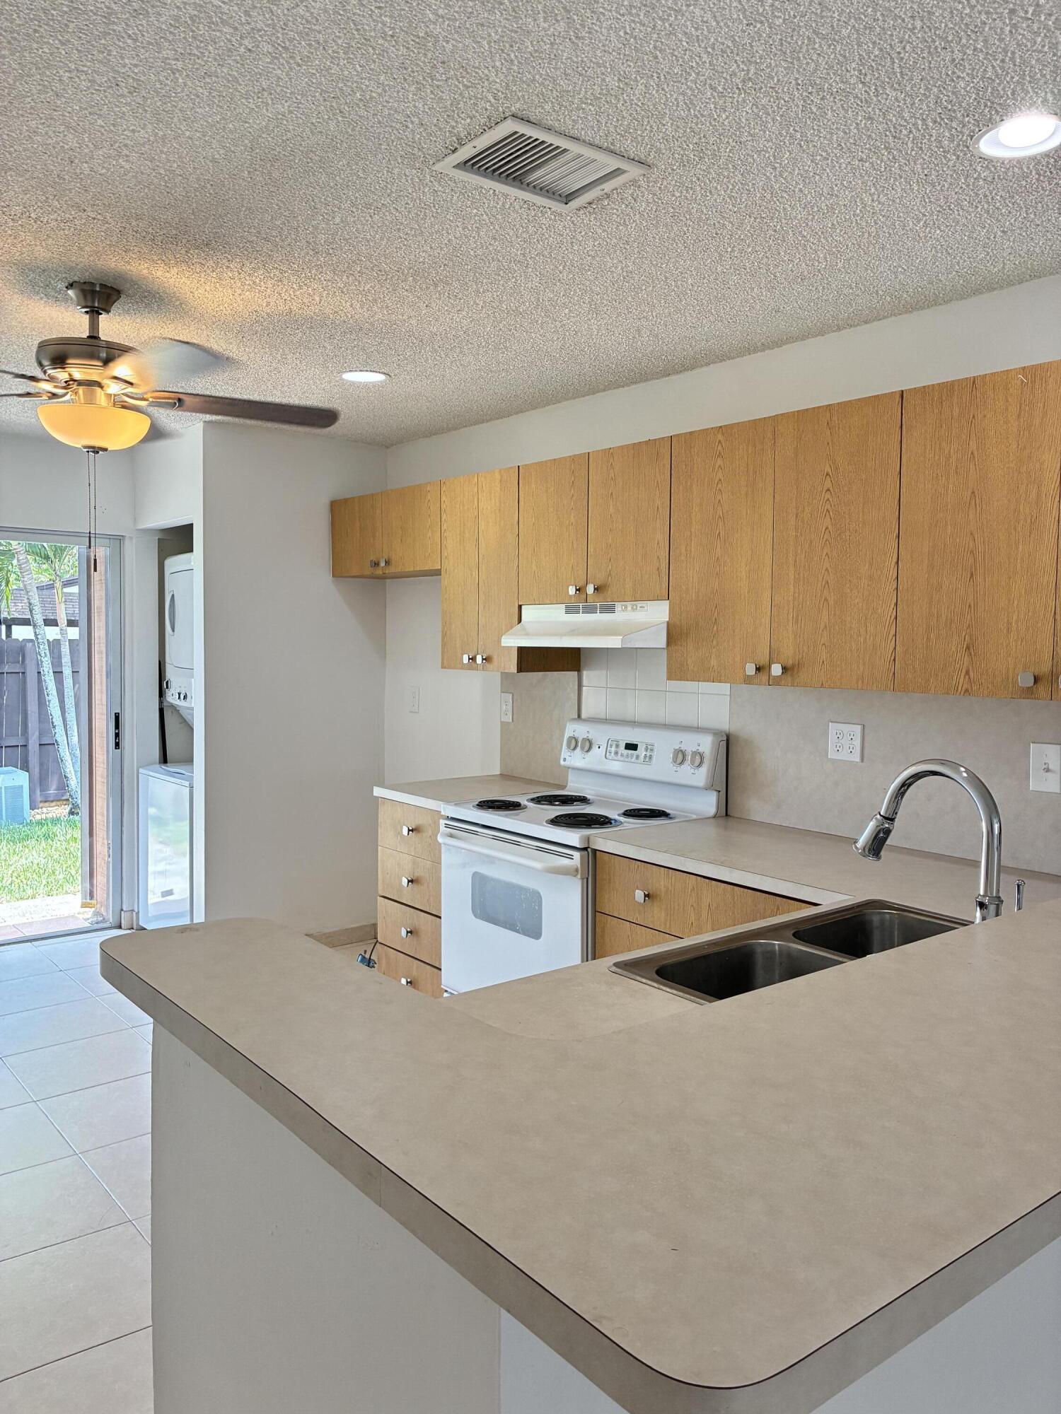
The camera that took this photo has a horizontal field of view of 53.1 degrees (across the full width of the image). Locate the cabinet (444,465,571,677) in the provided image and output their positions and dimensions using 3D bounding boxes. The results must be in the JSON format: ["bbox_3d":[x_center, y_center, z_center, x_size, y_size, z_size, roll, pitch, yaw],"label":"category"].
[{"bbox_3d":[-0.085,-0.529,4.222,0.304,0.760,0.515,-3,5,-38],"label":"cabinet"}]

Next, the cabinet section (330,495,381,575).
[{"bbox_3d":[-0.673,-0.782,4.930,0.305,0.353,0.462,-3,5,-39],"label":"cabinet section"}]

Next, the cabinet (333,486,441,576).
[{"bbox_3d":[-0.534,-0.773,4.772,0.304,0.355,0.930,-3,5,-38],"label":"cabinet"}]

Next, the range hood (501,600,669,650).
[{"bbox_3d":[0.256,-0.282,3.693,0.448,0.150,0.764,-3,5,-38],"label":"range hood"}]

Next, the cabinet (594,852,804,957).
[{"bbox_3d":[0.715,0.883,3.062,0.602,0.876,0.915,-3,5,-38],"label":"cabinet"}]

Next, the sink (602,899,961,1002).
[{"bbox_3d":[0.629,0.562,1.981,0.842,0.189,0.557,-3,5,-38],"label":"sink"}]

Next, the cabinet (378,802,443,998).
[{"bbox_3d":[-0.210,0.797,4.219,0.602,0.876,0.509,-3,5,-38],"label":"cabinet"}]

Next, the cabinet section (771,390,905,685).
[{"bbox_3d":[0.929,-0.434,2.949,0.305,0.759,0.399,-3,5,-39],"label":"cabinet section"}]

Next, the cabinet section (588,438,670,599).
[{"bbox_3d":[0.434,-0.604,3.557,0.305,0.508,0.383,-3,5,-39],"label":"cabinet section"}]

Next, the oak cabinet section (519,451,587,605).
[{"bbox_3d":[0.196,-0.626,3.853,0.305,0.508,0.380,-3,5,-39],"label":"oak cabinet section"}]

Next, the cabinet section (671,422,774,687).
[{"bbox_3d":[0.679,-0.457,3.260,0.305,0.759,0.401,-3,5,-39],"label":"cabinet section"}]

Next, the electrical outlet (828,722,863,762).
[{"bbox_3d":[0.949,0.105,3.198,0.009,0.111,0.118,-3,5,-38],"label":"electrical outlet"}]

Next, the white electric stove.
[{"bbox_3d":[0.151,0.678,3.679,0.680,1.200,0.764,-3,5,-38],"label":"white electric stove"}]

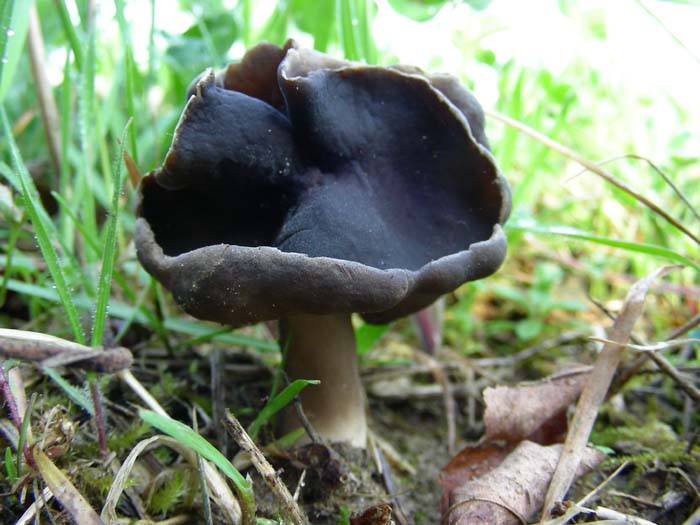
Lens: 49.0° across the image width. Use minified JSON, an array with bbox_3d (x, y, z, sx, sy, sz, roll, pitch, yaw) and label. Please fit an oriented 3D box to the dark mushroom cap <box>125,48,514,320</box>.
[{"bbox_3d":[-0.003,-0.012,0.105,0.048,0.035,0.044,0,12,0],"label":"dark mushroom cap"}]

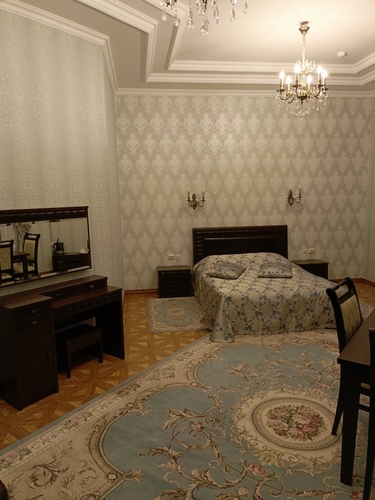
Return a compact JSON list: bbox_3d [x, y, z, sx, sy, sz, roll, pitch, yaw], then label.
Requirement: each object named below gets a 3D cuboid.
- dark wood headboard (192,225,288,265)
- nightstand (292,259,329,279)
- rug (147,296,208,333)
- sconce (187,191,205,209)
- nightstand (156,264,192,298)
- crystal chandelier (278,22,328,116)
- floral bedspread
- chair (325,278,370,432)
[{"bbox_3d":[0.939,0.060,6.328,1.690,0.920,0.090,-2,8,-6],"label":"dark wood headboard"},{"bbox_3d":[2.116,0.437,6.277,0.520,0.447,0.380,-2,9,-6],"label":"nightstand"},{"bbox_3d":[-0.151,0.884,5.154,0.810,0.012,1.440,-2,9,-6],"label":"rug"},{"bbox_3d":[0.144,-0.820,5.921,0.300,0.350,0.220,-2,9,-6],"label":"sconce"},{"bbox_3d":[-0.222,0.526,6.017,0.520,0.447,0.380,-2,9,-6],"label":"nightstand"},{"bbox_3d":[1.280,-1.992,4.002,0.600,0.970,0.600,-2,9,-6],"label":"crystal chandelier"},{"bbox_3d":[1.024,0.522,5.219,1.800,0.660,2.100,-2,9,-6],"label":"floral bedspread"},{"bbox_3d":[1.282,0.774,2.458,0.540,1.035,0.450,7,12,41],"label":"chair"}]

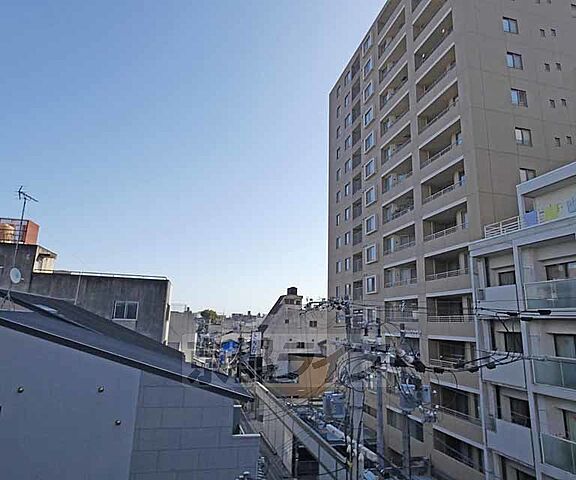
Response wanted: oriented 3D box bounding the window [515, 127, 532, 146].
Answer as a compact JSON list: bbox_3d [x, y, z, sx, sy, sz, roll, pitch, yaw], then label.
[{"bbox_3d":[15.476,-6.708,22.768,1.270,1.250,0.170,5,-13,-13],"label":"window"}]

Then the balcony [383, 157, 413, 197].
[{"bbox_3d":[10.028,-5.622,30.544,1.300,1.800,4.900,5,-13,-13],"label":"balcony"}]

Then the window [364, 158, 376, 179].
[{"bbox_3d":[8.377,-7.288,35.703,0.200,1.630,2.050,5,-13,-13],"label":"window"}]

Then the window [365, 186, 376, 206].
[{"bbox_3d":[8.261,-4.369,35.021,0.200,1.630,2.050,5,-13,-13],"label":"window"}]

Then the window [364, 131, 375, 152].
[{"bbox_3d":[8.473,-10.046,36.014,0.150,1.450,1.856,5,-13,-14],"label":"window"}]

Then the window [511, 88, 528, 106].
[{"bbox_3d":[15.590,-9.578,23.438,1.270,1.250,0.170,5,-13,-13],"label":"window"}]

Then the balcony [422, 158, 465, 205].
[{"bbox_3d":[11.457,-3.953,24.965,1.000,1.695,4.539,5,-13,-14],"label":"balcony"}]

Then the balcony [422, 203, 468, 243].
[{"bbox_3d":[11.357,-1.072,24.335,1.000,1.695,4.539,5,-13,-14],"label":"balcony"}]

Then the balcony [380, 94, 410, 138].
[{"bbox_3d":[10.323,-11.411,32.312,1.000,1.663,4.875,5,-13,-14],"label":"balcony"}]

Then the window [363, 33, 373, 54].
[{"bbox_3d":[8.876,-21.567,38.534,0.150,1.450,1.856,5,-13,-14],"label":"window"}]

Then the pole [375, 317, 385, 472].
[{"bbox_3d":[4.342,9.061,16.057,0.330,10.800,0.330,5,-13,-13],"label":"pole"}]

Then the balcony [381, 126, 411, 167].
[{"bbox_3d":[10.222,-8.531,31.682,1.000,1.663,4.875,5,-13,-14],"label":"balcony"}]

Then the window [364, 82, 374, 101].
[{"bbox_3d":[8.674,-15.806,37.274,0.150,1.450,1.856,5,-13,-14],"label":"window"}]

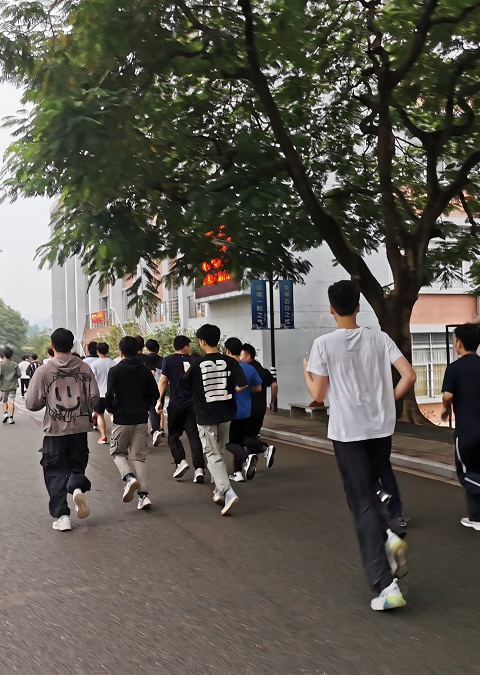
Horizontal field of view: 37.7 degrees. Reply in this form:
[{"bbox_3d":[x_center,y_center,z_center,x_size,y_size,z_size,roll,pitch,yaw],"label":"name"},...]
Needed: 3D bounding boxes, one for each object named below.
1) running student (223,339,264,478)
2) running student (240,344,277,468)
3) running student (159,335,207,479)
[{"bbox_3d":[0.040,0.812,8.050,0.520,1.660,0.780,-1,-2,-22],"label":"running student"},{"bbox_3d":[0.223,0.844,8.700,0.520,1.620,0.780,-1,-2,-20],"label":"running student"},{"bbox_3d":[-0.679,0.818,8.150,0.560,1.690,0.650,-1,-2,-16],"label":"running student"}]

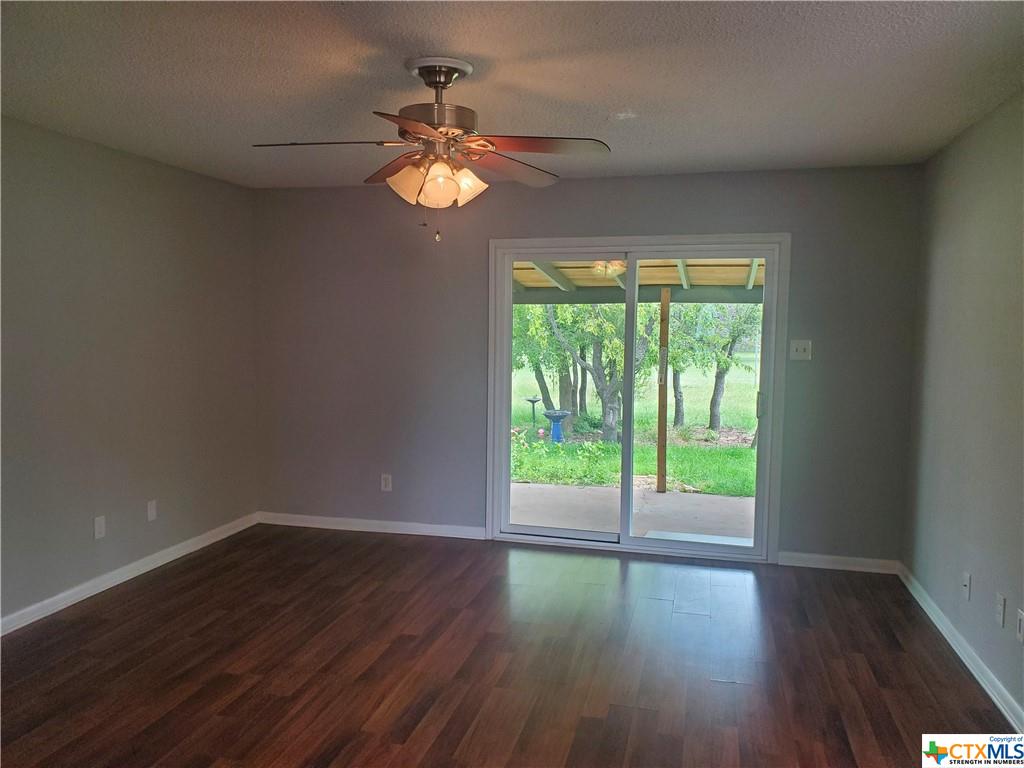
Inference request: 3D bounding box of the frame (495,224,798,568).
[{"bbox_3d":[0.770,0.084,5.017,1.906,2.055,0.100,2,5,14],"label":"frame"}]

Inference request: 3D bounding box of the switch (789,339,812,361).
[{"bbox_3d":[1.769,-0.205,4.703,0.117,0.117,0.015,2,5,14],"label":"switch"}]

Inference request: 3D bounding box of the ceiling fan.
[{"bbox_3d":[-0.270,-0.895,2.816,1.290,0.518,1.270,2,5,14],"label":"ceiling fan"}]

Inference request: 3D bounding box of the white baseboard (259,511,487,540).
[{"bbox_3d":[-1.033,1.010,5.512,1.775,0.090,0.015,2,5,14],"label":"white baseboard"}]

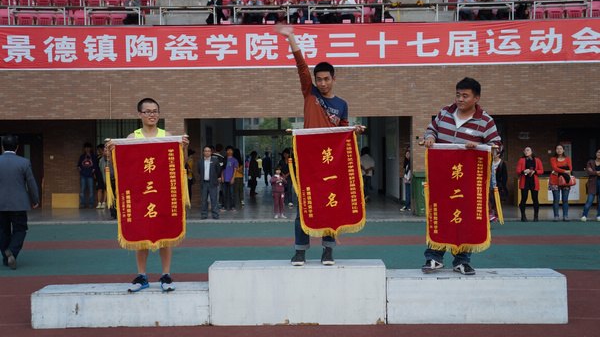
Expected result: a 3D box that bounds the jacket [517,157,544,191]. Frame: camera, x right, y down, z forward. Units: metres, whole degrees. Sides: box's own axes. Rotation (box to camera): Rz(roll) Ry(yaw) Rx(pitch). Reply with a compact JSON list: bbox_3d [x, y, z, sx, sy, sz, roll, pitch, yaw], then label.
[{"bbox_3d":[5.071,0.128,15.400,0.590,0.730,0.340,0,1,15],"label":"jacket"}]

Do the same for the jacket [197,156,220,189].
[{"bbox_3d":[-2.075,0.092,16.000,0.540,0.730,0.300,0,1,2],"label":"jacket"}]

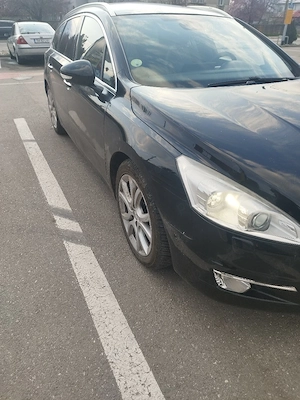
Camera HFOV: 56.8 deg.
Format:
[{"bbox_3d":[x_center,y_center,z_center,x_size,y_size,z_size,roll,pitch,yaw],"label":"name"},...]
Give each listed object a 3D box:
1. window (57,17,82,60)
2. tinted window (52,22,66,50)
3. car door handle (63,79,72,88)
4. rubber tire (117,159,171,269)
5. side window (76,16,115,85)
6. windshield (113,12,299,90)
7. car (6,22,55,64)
[{"bbox_3d":[-0.799,-1.614,2.765,0.050,0.380,0.780,6,25,-32],"label":"window"},{"bbox_3d":[-1.112,-1.965,3.337,0.050,0.310,0.700,6,25,-32],"label":"tinted window"},{"bbox_3d":[-0.729,-1.028,2.426,0.050,0.045,0.230,-13,34,-23],"label":"car door handle"},{"bbox_3d":[-0.012,0.071,1.648,0.230,0.660,0.660,-13,34,-23],"label":"rubber tire"},{"bbox_3d":[-0.389,-1.124,2.035,0.060,0.430,1.150,6,25,-32],"label":"side window"},{"bbox_3d":[0.428,-1.147,2.060,1.430,0.140,0.900,-13,63,-23],"label":"windshield"},{"bbox_3d":[-4.820,-6.495,11.445,1.810,1.440,4.700,-14,35,-25],"label":"car"}]

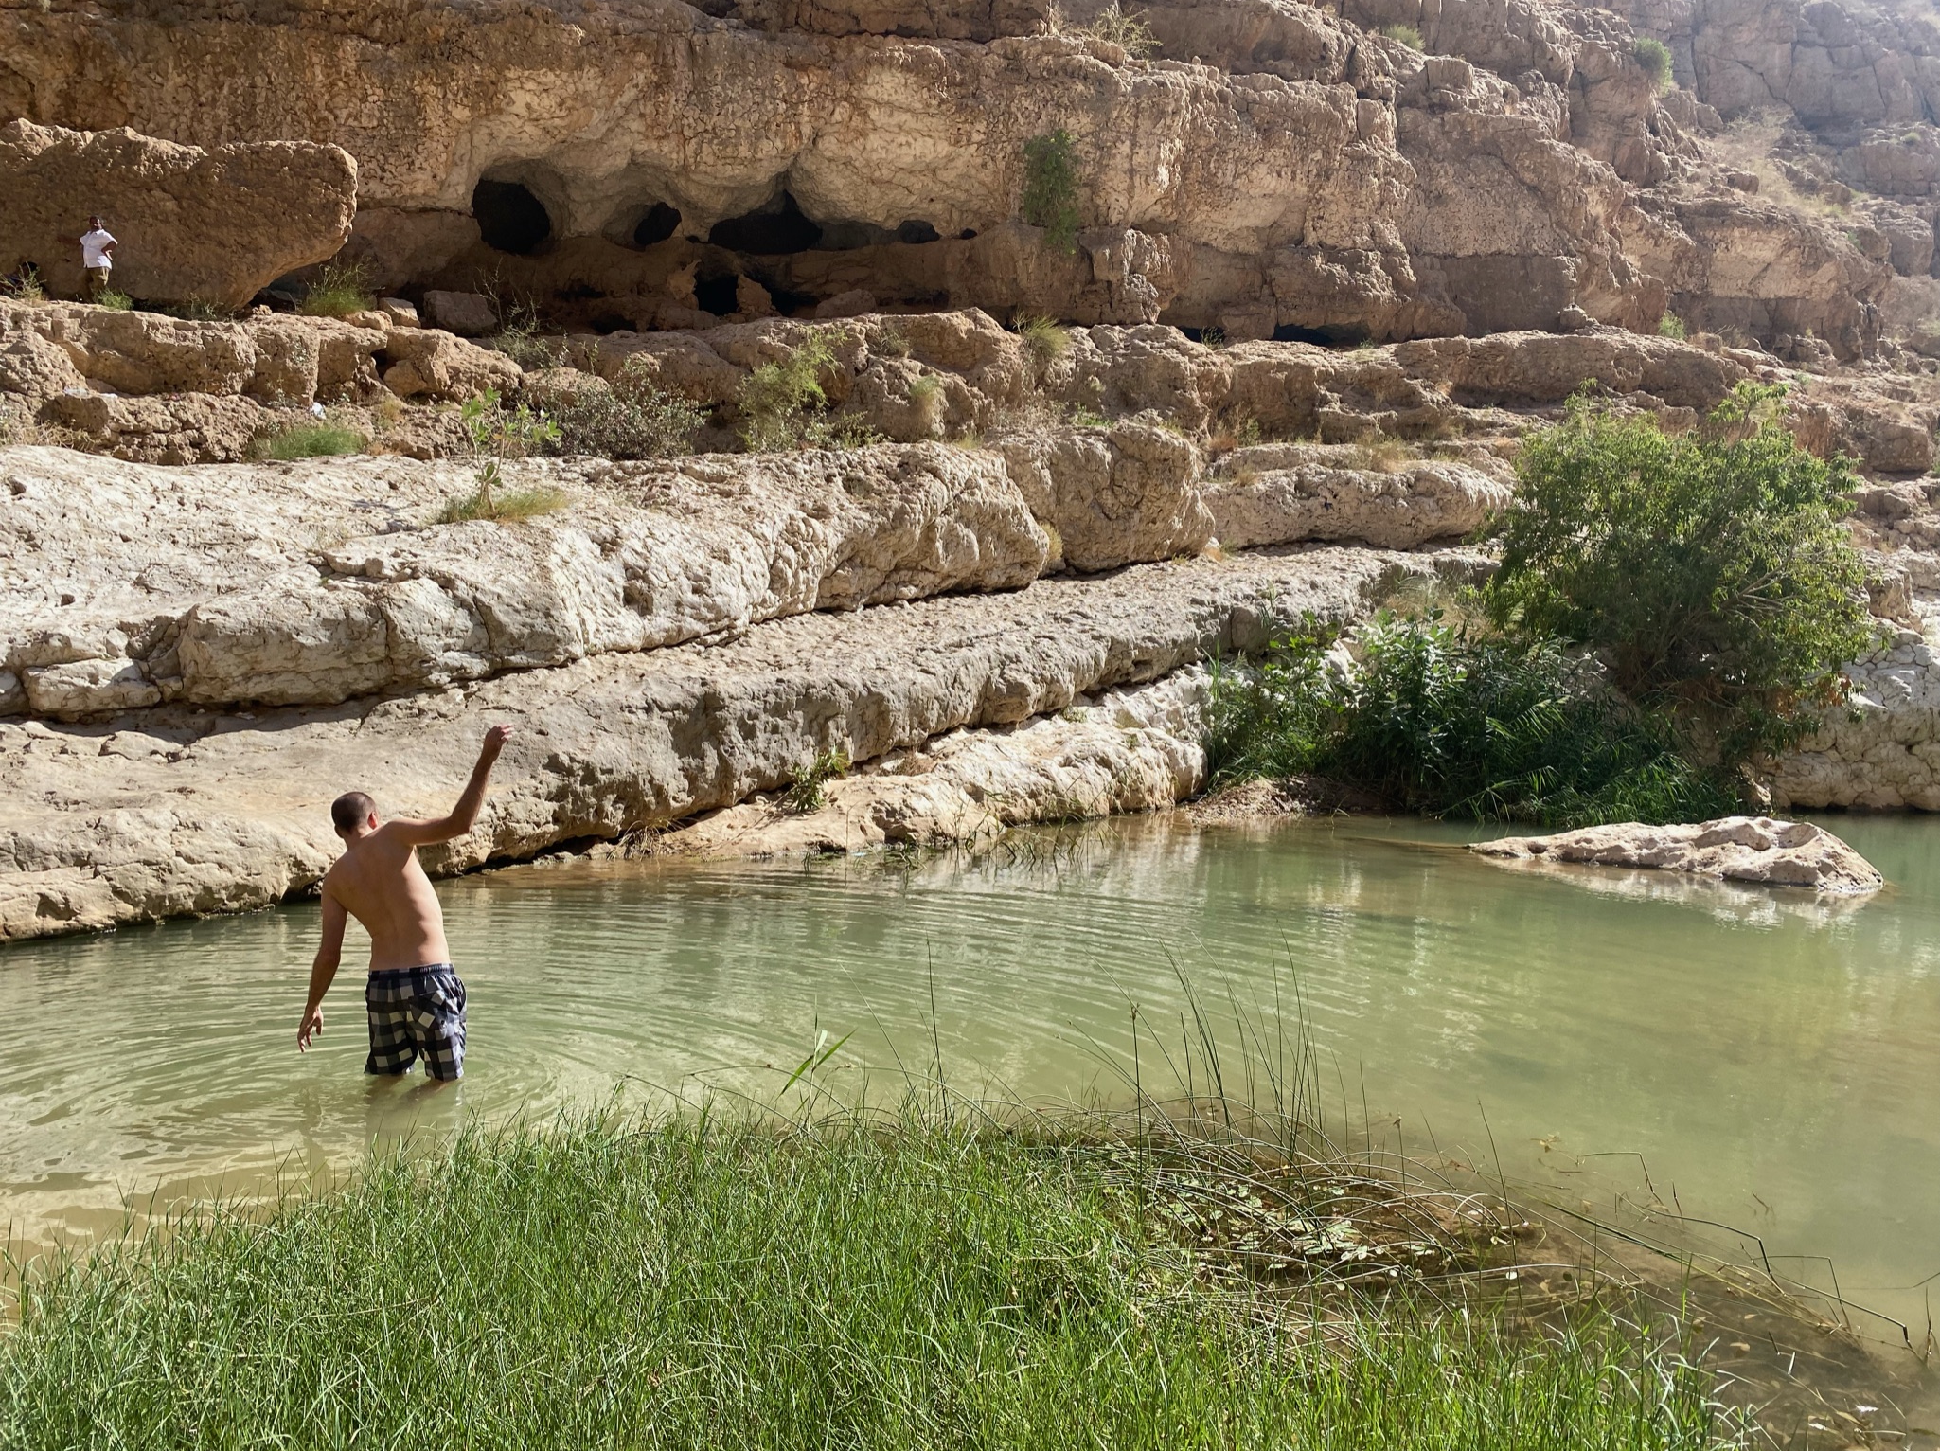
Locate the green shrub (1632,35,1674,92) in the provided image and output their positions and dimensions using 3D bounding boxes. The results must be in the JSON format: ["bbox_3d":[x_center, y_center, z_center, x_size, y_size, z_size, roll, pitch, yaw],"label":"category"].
[{"bbox_3d":[18.281,-17.718,39.000,1.130,1.492,1.100,0,2,0],"label":"green shrub"}]

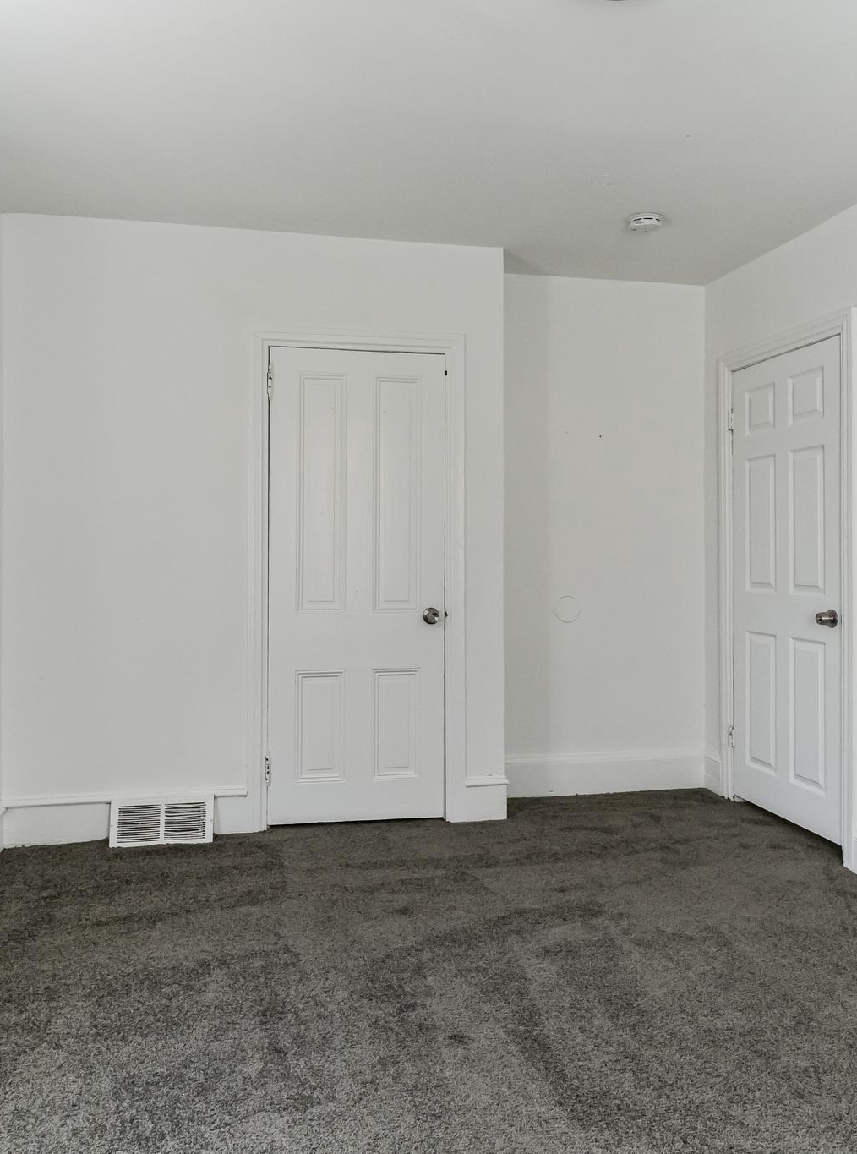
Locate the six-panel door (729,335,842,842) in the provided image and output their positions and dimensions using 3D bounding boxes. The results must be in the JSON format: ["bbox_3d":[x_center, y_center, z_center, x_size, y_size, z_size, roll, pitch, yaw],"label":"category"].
[{"bbox_3d":[1.541,0.039,3.939,0.045,1.987,0.801,0,1,-12],"label":"six-panel door"}]

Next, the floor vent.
[{"bbox_3d":[-1.097,1.002,3.762,0.409,0.190,0.065,0,1,-12],"label":"floor vent"}]

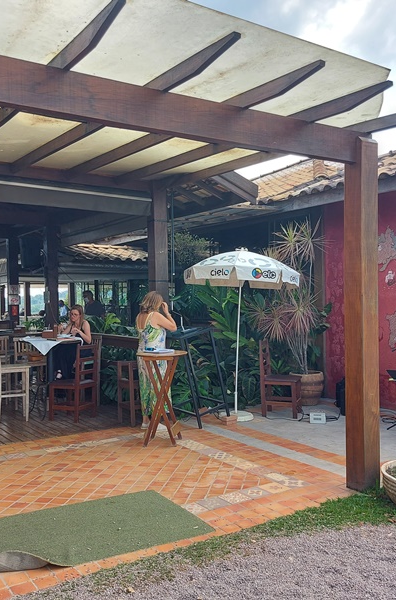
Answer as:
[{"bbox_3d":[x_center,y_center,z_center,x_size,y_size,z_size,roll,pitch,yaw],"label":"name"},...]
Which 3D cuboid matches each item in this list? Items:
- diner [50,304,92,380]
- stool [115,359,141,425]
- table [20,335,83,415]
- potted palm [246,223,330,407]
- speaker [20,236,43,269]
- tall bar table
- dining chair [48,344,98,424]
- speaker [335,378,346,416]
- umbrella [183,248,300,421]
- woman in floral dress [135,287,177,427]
[{"bbox_3d":[-1.810,0.640,7.950,0.680,1.120,0.480,-1,1,-42],"label":"diner"},{"bbox_3d":[-0.755,1.175,7.020,0.390,0.790,0.390,-1,1,-36],"label":"stool"},{"bbox_3d":[-2.046,1.068,7.752,0.700,1.010,0.700,-1,0,-35],"label":"table"},{"bbox_3d":[1.340,0.160,8.300,1.170,2.740,1.080,0,1,9],"label":"potted palm"},{"bbox_3d":[-3.050,-0.873,10.200,0.370,0.580,0.380,-8,3,-24],"label":"speaker"},{"bbox_3d":[-0.390,1.074,6.120,0.570,1.000,0.540,0,1,9],"label":"tall bar table"},{"bbox_3d":[-1.656,1.077,7.332,0.460,0.980,0.430,-1,0,21],"label":"dining chair"},{"bbox_3d":[2.080,1.300,7.580,0.360,0.490,0.360,0,1,34],"label":"speaker"},{"bbox_3d":[0.566,0.429,7.284,1.550,2.220,1.550,-1,0,0],"label":"umbrella"},{"bbox_3d":[-0.525,0.726,6.763,0.420,1.650,0.460,-1,0,-41],"label":"woman in floral dress"}]

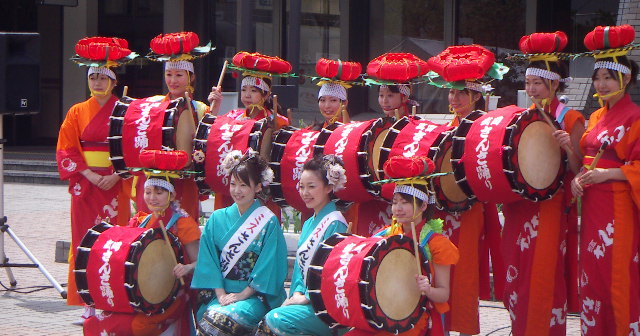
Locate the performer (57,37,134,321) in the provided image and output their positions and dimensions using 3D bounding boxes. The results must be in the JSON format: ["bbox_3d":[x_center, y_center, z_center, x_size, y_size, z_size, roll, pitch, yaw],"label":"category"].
[{"bbox_3d":[-1.356,0.066,12.168,0.520,1.732,0.380,1,2,15],"label":"performer"}]

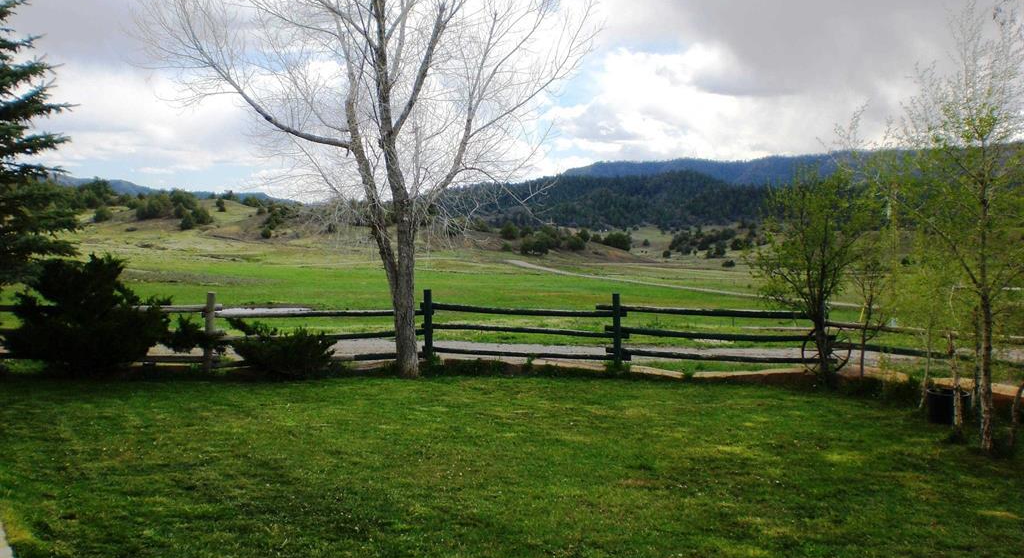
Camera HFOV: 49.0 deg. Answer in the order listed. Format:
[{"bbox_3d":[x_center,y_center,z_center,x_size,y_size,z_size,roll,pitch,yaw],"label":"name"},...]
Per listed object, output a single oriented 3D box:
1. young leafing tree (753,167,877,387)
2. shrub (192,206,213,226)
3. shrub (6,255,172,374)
[{"bbox_3d":[3.983,-0.020,14.800,1.630,2.900,1.600,0,1,0],"label":"young leafing tree"},{"bbox_3d":[-49.560,-10.168,180.000,3.200,3.200,3.100,0,1,0],"label":"shrub"},{"bbox_3d":[-5.713,0.494,15.200,2.220,1.600,1.900,0,1,0],"label":"shrub"}]

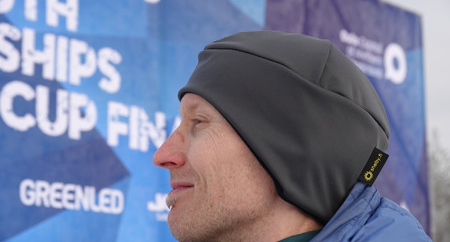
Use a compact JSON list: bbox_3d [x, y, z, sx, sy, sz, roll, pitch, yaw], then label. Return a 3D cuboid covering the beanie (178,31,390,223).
[{"bbox_3d":[0.061,0.004,1.190,0.228,0.200,0.180,5,-9,15],"label":"beanie"}]

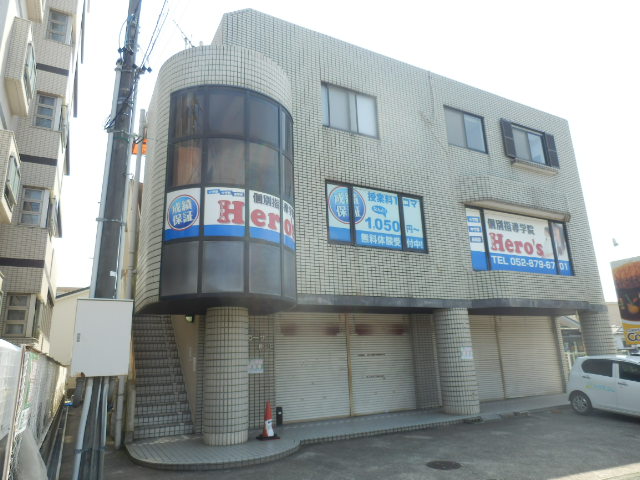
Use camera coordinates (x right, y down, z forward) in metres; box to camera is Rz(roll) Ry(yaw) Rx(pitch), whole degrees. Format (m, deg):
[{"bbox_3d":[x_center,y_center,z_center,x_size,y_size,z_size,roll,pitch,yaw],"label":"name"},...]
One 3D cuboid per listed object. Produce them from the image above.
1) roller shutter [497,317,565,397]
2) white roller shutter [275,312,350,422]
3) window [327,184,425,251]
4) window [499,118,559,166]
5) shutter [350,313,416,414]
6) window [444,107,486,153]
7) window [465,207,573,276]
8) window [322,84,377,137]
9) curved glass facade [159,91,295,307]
[{"bbox_3d":[6.971,3.818,14.708,2.868,2.545,0.120,6,-17,-28],"label":"roller shutter"},{"bbox_3d":[-0.148,3.091,10.950,2.005,2.525,0.120,6,-17,-28],"label":"white roller shutter"},{"bbox_3d":[1.488,-0.533,11.215,3.003,1.585,0.150,6,-17,-28],"label":"window"},{"bbox_3d":[7.198,-3.264,15.145,2.805,1.346,0.150,6,-17,-28],"label":"window"},{"bbox_3d":[1.705,3.283,11.927,2.121,2.525,0.120,6,-17,-28],"label":"shutter"},{"bbox_3d":[4.522,-3.378,13.733,1.681,1.299,0.150,6,-17,-28],"label":"window"},{"bbox_3d":[6.256,0.147,13.675,4.613,1.907,0.150,6,-17,-28],"label":"window"},{"bbox_3d":[0.807,-3.373,11.661,1.717,1.264,0.150,6,-17,-28],"label":"window"},{"bbox_3d":[-1.567,-0.850,8.853,2.850,4.157,1.150,6,-17,-28],"label":"curved glass facade"}]

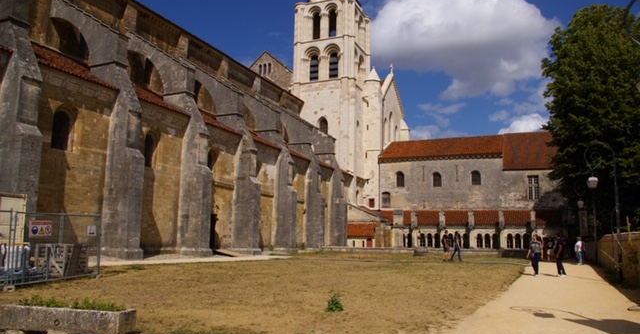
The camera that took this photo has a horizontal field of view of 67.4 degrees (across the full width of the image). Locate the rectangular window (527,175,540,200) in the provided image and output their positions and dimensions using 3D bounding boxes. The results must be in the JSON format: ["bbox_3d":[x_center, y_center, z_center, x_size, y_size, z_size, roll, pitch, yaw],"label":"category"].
[{"bbox_3d":[25.489,2.492,57.227,1.300,2.950,0.350,-2,-9,23],"label":"rectangular window"}]

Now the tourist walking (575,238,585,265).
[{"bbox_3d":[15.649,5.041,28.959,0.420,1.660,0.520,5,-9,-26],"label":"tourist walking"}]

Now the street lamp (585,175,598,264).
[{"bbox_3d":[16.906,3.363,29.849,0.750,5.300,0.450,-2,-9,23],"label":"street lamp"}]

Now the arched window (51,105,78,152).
[{"bbox_3d":[-12.830,-1.902,24.051,0.420,2.270,1.380,-2,-9,23],"label":"arched window"}]

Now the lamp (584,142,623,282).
[{"bbox_3d":[10.759,1.685,18.254,1.100,5.200,0.420,-2,-9,24],"label":"lamp"}]

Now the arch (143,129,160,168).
[{"bbox_3d":[-10.394,-1.064,29.636,0.420,2.270,1.380,-2,-9,23],"label":"arch"}]

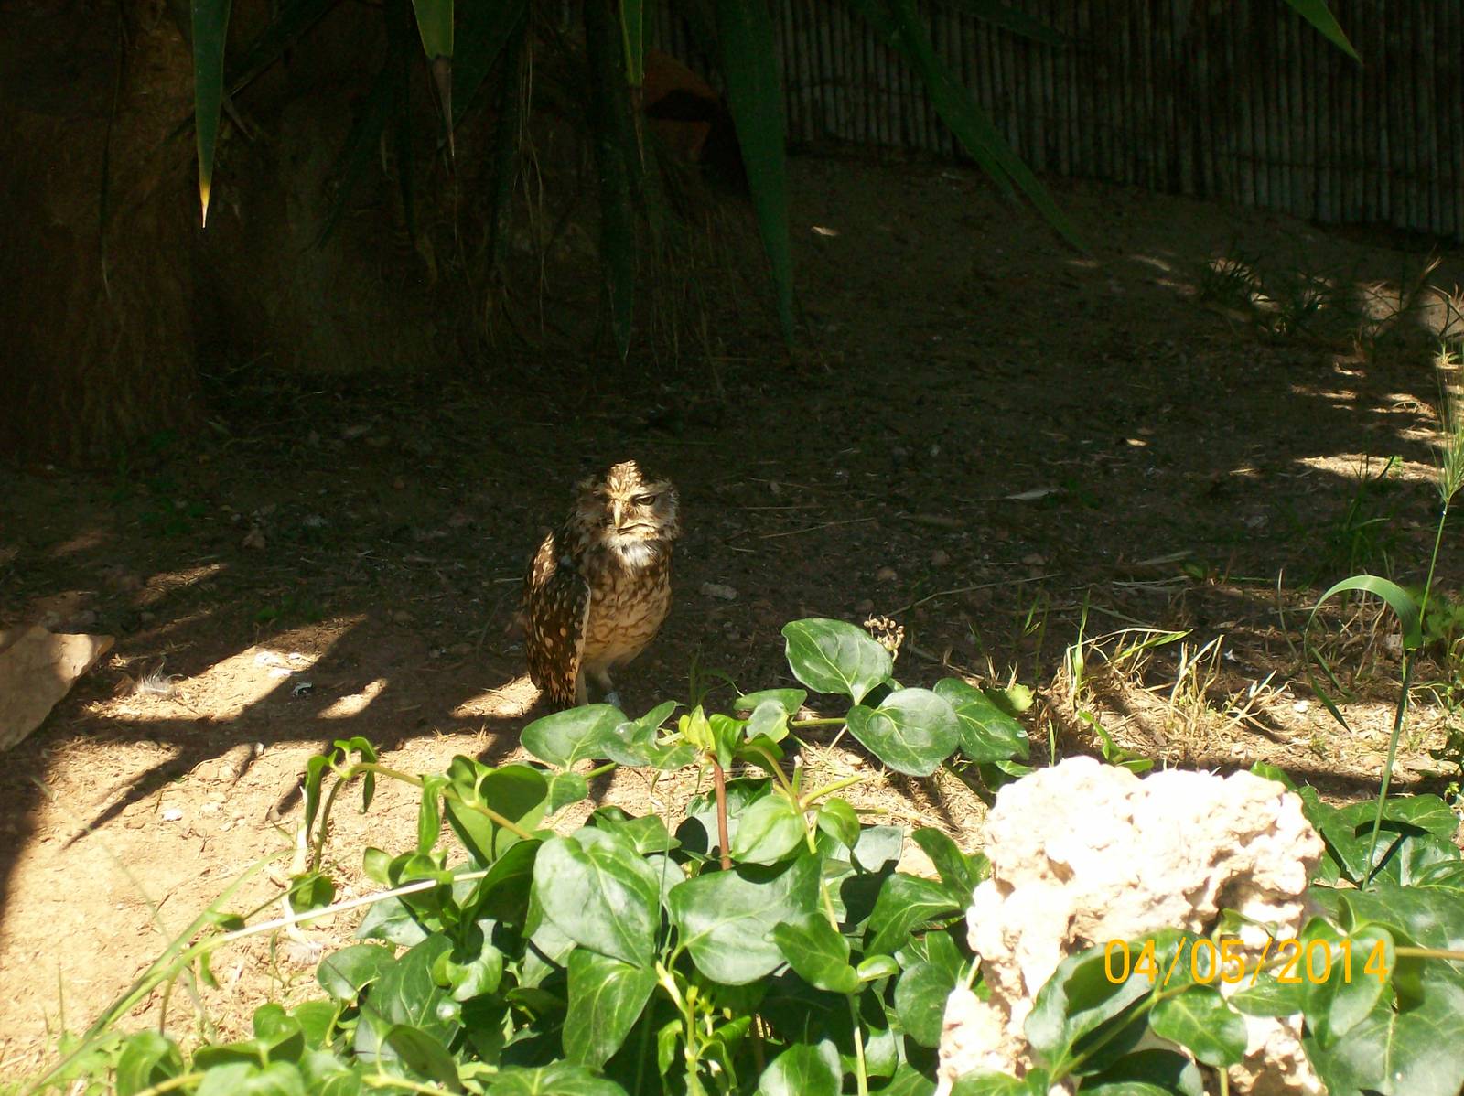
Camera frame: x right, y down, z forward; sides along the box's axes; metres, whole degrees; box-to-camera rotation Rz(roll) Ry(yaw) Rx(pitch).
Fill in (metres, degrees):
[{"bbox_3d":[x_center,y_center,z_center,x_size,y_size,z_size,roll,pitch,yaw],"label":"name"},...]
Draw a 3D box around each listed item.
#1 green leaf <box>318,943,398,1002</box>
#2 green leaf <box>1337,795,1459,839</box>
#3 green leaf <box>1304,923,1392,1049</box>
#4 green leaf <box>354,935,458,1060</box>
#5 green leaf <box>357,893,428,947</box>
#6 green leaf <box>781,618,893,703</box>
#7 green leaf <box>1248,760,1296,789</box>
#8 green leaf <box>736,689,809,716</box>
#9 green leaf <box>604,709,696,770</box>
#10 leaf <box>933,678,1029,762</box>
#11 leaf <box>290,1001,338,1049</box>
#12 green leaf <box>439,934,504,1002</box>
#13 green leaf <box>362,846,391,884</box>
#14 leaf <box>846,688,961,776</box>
[{"bbox_3d":[-0.273,0.310,3.330,0.052,0.015,0.058,21,48,29],"label":"green leaf"},{"bbox_3d":[0.488,0.197,3.350,0.086,0.022,0.055,3,31,2],"label":"green leaf"},{"bbox_3d":[0.398,0.283,2.950,0.054,0.081,0.028,14,-18,1],"label":"green leaf"},{"bbox_3d":[-0.234,0.320,3.280,0.075,0.020,0.090,8,51,14],"label":"green leaf"},{"bbox_3d":[-0.241,0.265,3.250,0.054,0.018,0.044,-30,47,-27],"label":"green leaf"},{"bbox_3d":[0.075,0.081,3.270,0.068,0.020,0.076,-39,71,-25],"label":"green leaf"},{"bbox_3d":[0.429,0.186,3.640,0.045,0.015,0.050,15,34,1],"label":"green leaf"},{"bbox_3d":[0.028,0.112,3.320,0.049,0.016,0.032,5,37,7],"label":"green leaf"},{"bbox_3d":[-0.059,0.137,3.270,0.064,0.025,0.050,6,49,5],"label":"green leaf"},{"bbox_3d":[0.181,0.124,3.300,0.074,0.020,0.060,34,52,13],"label":"leaf"},{"bbox_3d":[-0.275,0.314,3.000,0.030,0.015,0.034,-29,62,-25],"label":"leaf"},{"bbox_3d":[-0.176,0.283,3.080,0.041,0.022,0.046,32,64,10],"label":"green leaf"},{"bbox_3d":[-0.247,0.221,3.170,0.020,0.011,0.027,-26,63,-7],"label":"green leaf"},{"bbox_3d":[0.122,0.131,3.240,0.074,0.021,0.074,-30,66,-22],"label":"leaf"}]

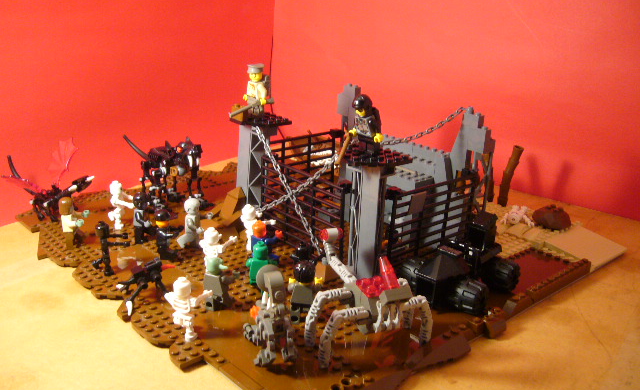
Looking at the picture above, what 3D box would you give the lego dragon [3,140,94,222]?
[{"bbox_3d":[-0.241,-0.013,0.583,0.094,0.063,0.084,10,20,21],"label":"lego dragon"}]

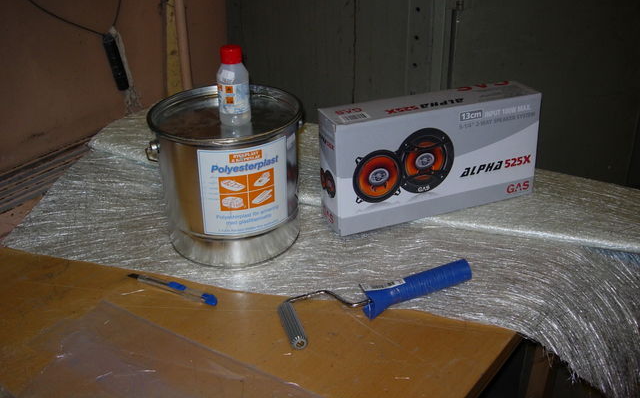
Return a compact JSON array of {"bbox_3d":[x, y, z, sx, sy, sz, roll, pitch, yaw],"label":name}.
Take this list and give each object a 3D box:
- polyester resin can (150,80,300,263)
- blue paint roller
[{"bbox_3d":[-0.117,-0.032,0.934,0.200,0.183,0.197,0,26,0],"label":"polyester resin can"},{"bbox_3d":[0.067,0.108,0.810,0.239,0.044,0.080,-10,28,-19],"label":"blue paint roller"}]

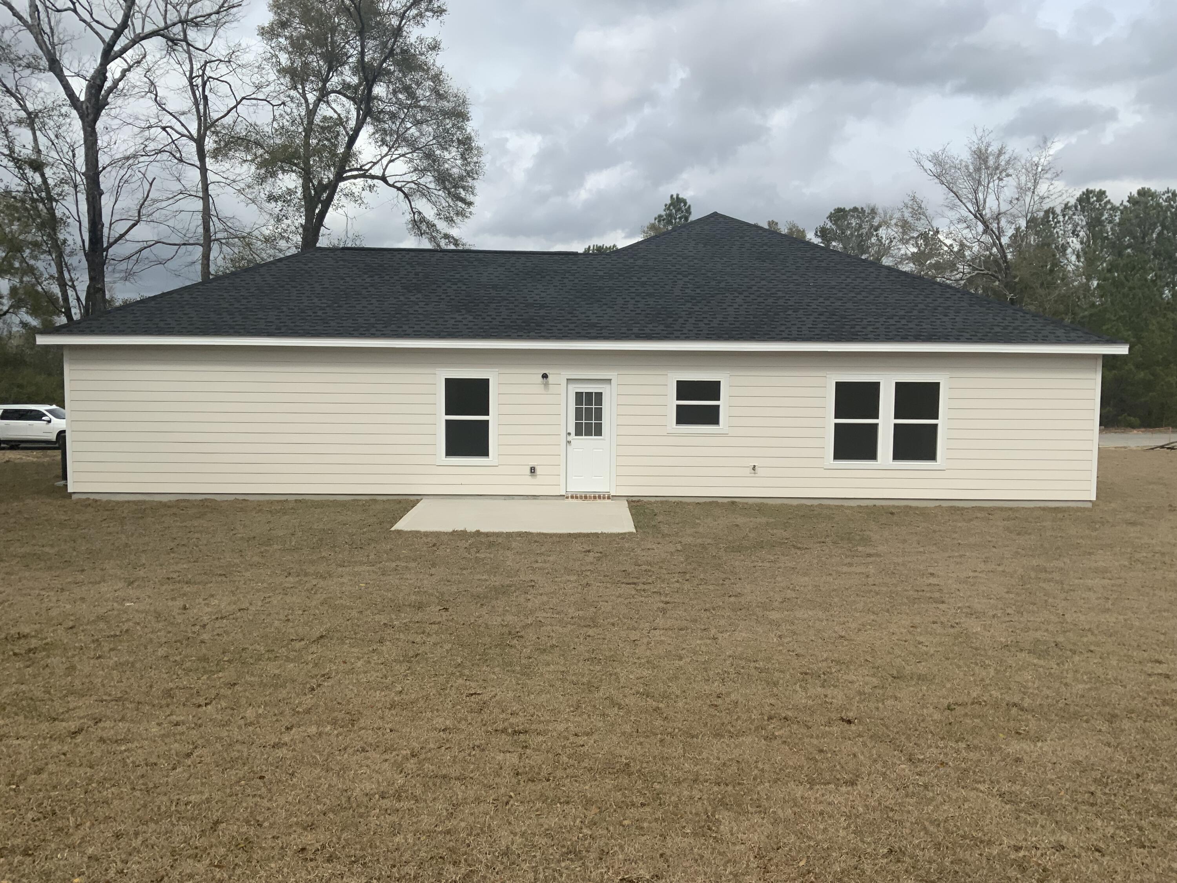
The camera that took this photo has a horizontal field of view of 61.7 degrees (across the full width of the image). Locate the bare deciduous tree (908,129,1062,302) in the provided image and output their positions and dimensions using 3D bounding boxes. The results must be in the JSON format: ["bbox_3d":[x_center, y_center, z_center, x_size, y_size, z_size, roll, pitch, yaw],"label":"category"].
[{"bbox_3d":[23.300,-9.400,58.000,9.000,17.500,8.500,0,4,0],"label":"bare deciduous tree"}]

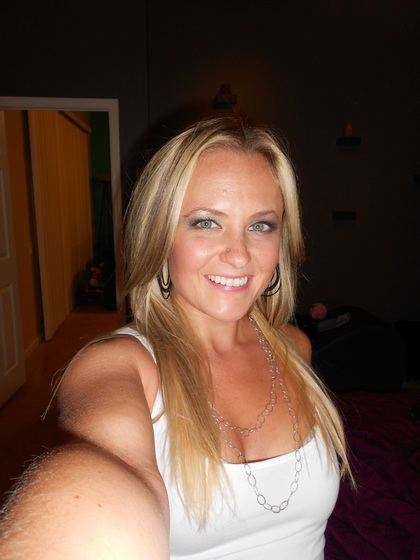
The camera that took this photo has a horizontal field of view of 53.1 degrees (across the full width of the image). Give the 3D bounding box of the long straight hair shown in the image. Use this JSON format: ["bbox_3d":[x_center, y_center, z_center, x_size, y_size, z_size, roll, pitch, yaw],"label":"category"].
[{"bbox_3d":[0.027,0.040,0.600,0.275,0.495,0.250,-1,10,-14],"label":"long straight hair"}]

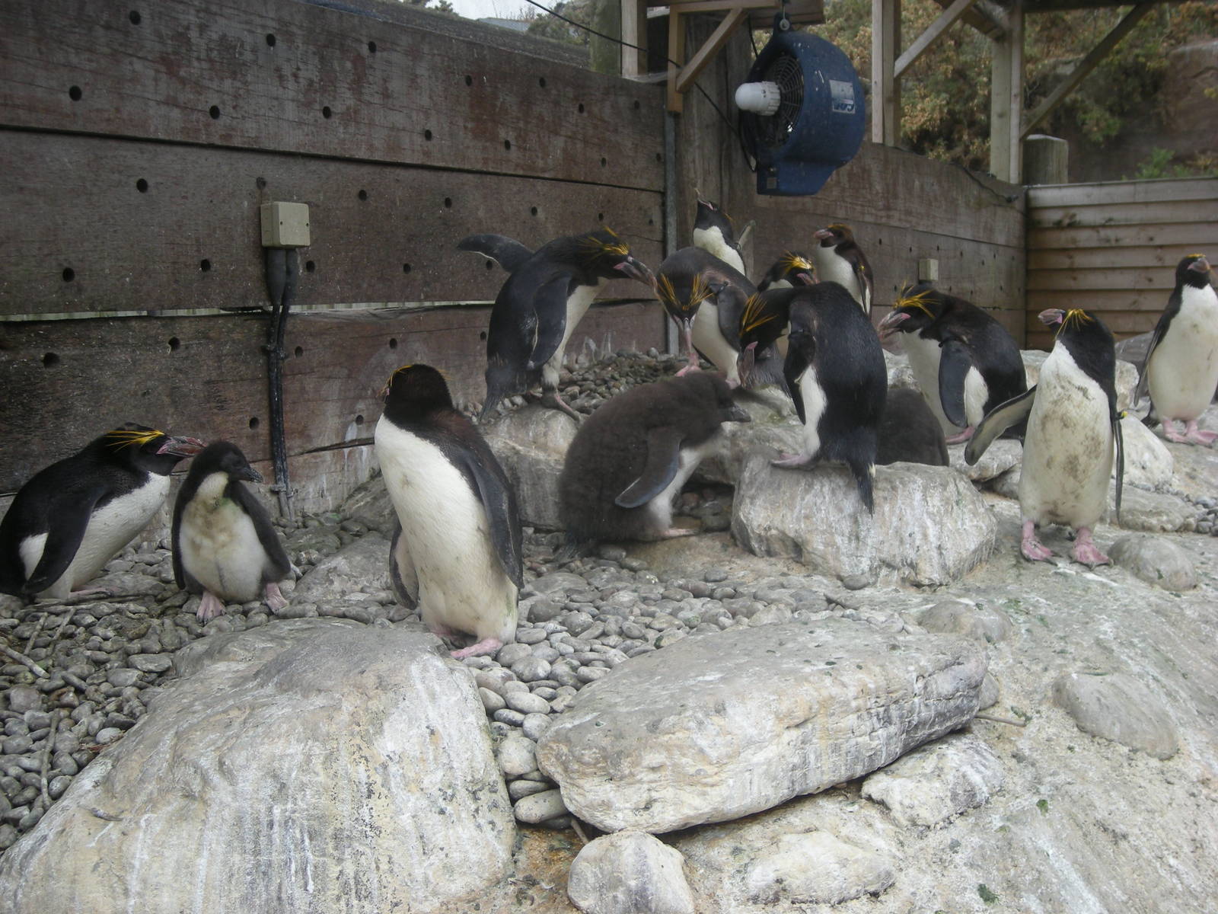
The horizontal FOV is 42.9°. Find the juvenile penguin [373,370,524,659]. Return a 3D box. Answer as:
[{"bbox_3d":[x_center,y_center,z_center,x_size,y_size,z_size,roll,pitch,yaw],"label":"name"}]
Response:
[{"bbox_3d":[-0.290,0.093,2.830,0.240,0.515,0.240,4,8,37],"label":"juvenile penguin"}]

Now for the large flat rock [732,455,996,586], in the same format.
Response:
[{"bbox_3d":[0.538,0.136,3.270,0.520,0.210,0.340,0,6,12],"label":"large flat rock"}]

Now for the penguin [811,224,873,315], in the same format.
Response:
[{"bbox_3d":[0.718,-0.506,4.800,0.200,0.450,0.200,-7,8,-44],"label":"penguin"}]

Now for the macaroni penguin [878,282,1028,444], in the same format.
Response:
[{"bbox_3d":[0.840,-0.229,3.780,0.330,0.375,0.230,-5,8,-37],"label":"macaroni penguin"}]

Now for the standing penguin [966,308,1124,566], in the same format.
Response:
[{"bbox_3d":[0.916,-0.043,3.250,0.320,0.520,0.200,-1,6,-6],"label":"standing penguin"}]

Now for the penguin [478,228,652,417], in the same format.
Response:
[{"bbox_3d":[-0.107,-0.286,3.380,0.380,0.400,0.230,2,7,25],"label":"penguin"}]

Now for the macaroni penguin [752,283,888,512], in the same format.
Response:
[{"bbox_3d":[0.445,-0.130,3.270,0.310,0.470,0.210,3,7,35],"label":"macaroni penguin"}]

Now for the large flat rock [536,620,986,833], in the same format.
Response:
[{"bbox_3d":[0.242,0.413,2.420,0.670,0.140,0.310,-12,16,-26],"label":"large flat rock"}]

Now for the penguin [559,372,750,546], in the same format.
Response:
[{"bbox_3d":[0.098,0.005,3.370,0.390,0.360,0.220,2,6,22],"label":"penguin"}]

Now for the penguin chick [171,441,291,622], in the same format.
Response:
[{"bbox_3d":[-0.670,0.131,2.750,0.210,0.305,0.190,-1,6,-6],"label":"penguin chick"}]

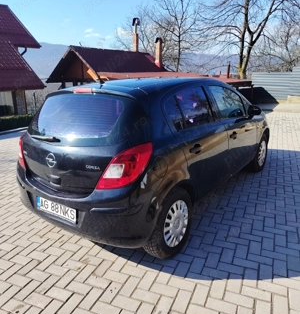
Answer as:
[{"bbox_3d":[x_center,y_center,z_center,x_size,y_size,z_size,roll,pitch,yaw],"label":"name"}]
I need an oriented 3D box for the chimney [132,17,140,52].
[{"bbox_3d":[-1.013,-9.132,20.801,0.450,2.360,0.420,11,20,38],"label":"chimney"}]

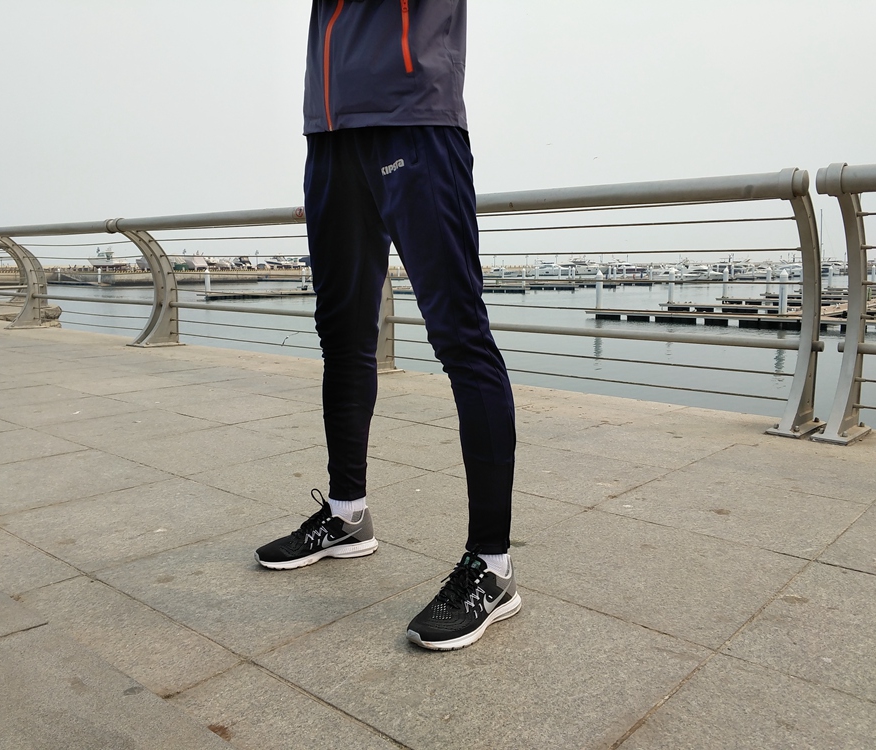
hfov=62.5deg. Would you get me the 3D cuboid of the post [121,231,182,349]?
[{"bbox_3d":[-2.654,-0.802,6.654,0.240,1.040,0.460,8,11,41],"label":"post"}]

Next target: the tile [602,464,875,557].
[{"bbox_3d":[0.906,0.419,2.233,0.605,0.030,0.605,8,12,40],"label":"tile"}]

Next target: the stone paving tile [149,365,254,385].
[{"bbox_3d":[-1.554,0.010,4.871,0.605,0.030,0.540,8,11,41],"label":"stone paving tile"}]

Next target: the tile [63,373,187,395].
[{"bbox_3d":[-1.965,0.072,4.483,0.590,0.030,0.590,8,12,40],"label":"tile"}]

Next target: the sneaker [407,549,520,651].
[{"bbox_3d":[0.057,0.452,1.463,0.295,0.120,0.110,-7,11,-38],"label":"sneaker"}]

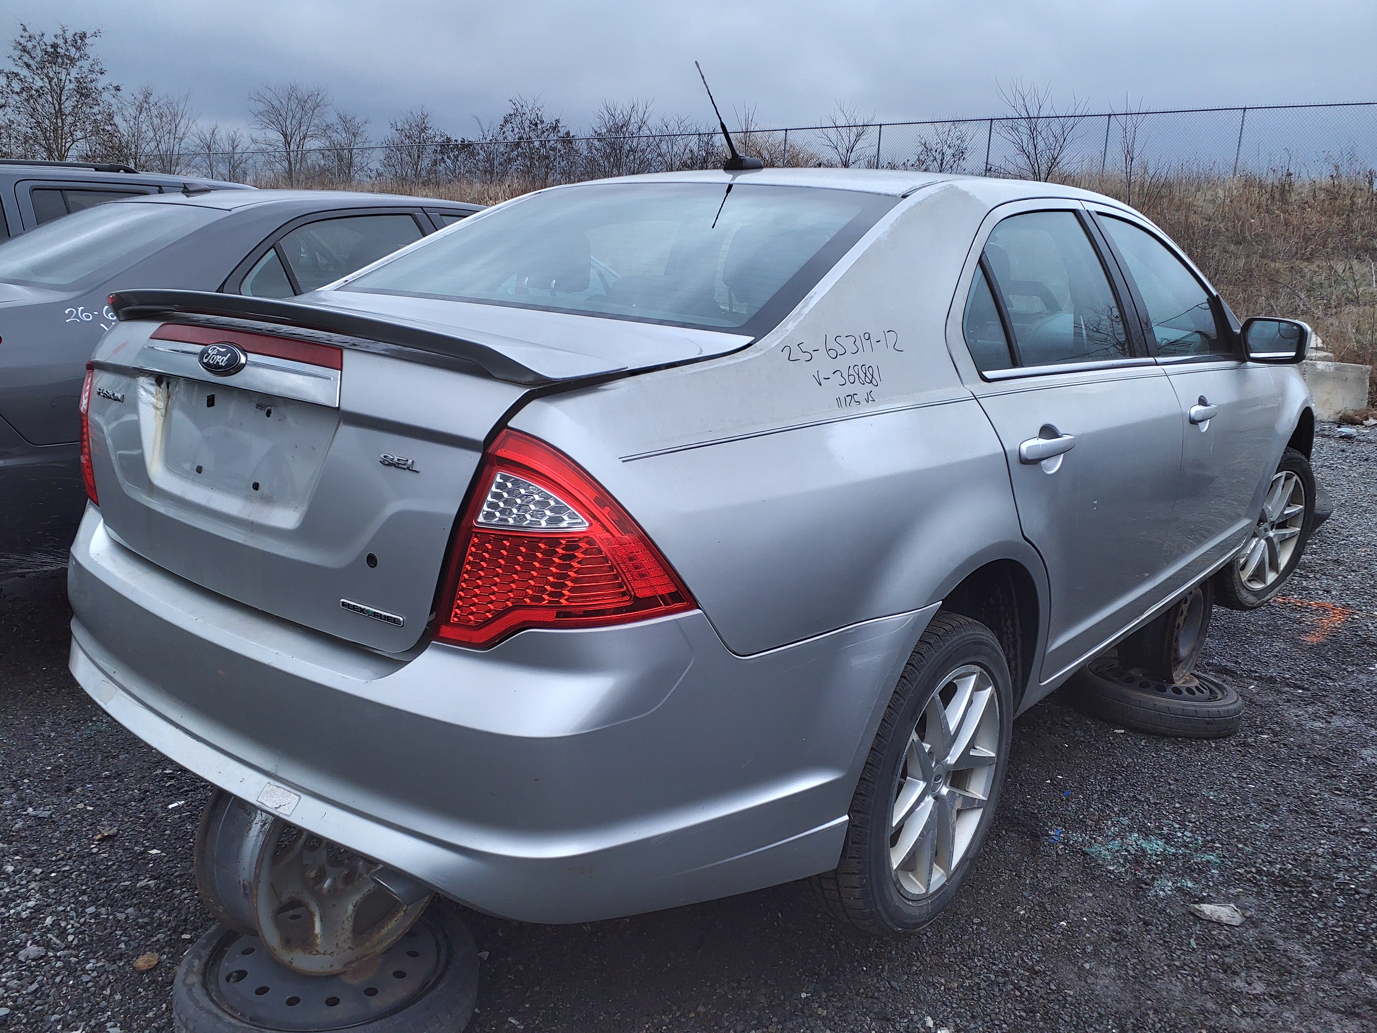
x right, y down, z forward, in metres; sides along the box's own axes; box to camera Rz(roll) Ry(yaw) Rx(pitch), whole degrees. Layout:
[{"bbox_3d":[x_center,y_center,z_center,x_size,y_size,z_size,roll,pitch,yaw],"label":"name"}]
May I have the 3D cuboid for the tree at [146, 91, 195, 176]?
[{"bbox_3d":[-21.263,-15.539,42.500,2.100,4.000,2.100,3,11,0],"label":"tree"}]

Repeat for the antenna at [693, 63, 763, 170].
[{"bbox_3d":[0.102,-0.971,2.530,0.060,0.230,0.245,13,17,39],"label":"antenna"}]

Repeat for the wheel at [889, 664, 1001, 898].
[{"bbox_3d":[0.443,0.500,2.062,0.180,0.470,0.470,13,17,39],"label":"wheel"}]

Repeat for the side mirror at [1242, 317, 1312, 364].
[{"bbox_3d":[1.837,-0.551,3.249,0.198,0.143,0.125,13,17,39],"label":"side mirror"}]

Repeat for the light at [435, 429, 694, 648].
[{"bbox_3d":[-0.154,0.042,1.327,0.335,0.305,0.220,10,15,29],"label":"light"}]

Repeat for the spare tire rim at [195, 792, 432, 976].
[{"bbox_3d":[-0.674,0.612,1.953,0.187,0.428,0.428,3,10,36],"label":"spare tire rim"}]

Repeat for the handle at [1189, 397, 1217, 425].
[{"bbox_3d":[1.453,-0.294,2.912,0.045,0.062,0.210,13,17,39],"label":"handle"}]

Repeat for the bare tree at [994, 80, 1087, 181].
[{"bbox_3d":[9.300,-10.109,27.300,2.400,2.872,2.200,6,12,17],"label":"bare tree"}]

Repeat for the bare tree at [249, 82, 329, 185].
[{"bbox_3d":[-17.944,-17.073,46.500,3.600,4.988,3.400,-2,12,-21],"label":"bare tree"}]

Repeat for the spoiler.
[{"bbox_3d":[-0.663,-0.326,1.748,1.270,0.090,0.250,13,17,39],"label":"spoiler"}]

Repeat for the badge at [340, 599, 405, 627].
[{"bbox_3d":[-0.441,0.132,1.438,0.142,0.019,0.005,11,16,34],"label":"badge"}]

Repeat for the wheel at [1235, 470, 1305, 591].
[{"bbox_3d":[2.240,0.036,4.128,0.465,0.465,0.180,-5,17,-34],"label":"wheel"}]

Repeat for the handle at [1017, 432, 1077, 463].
[{"bbox_3d":[0.730,-0.143,2.094,0.047,0.048,0.215,13,17,39],"label":"handle"}]

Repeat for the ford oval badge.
[{"bbox_3d":[-0.752,-0.254,1.655,0.146,0.057,0.012,13,2,39],"label":"ford oval badge"}]

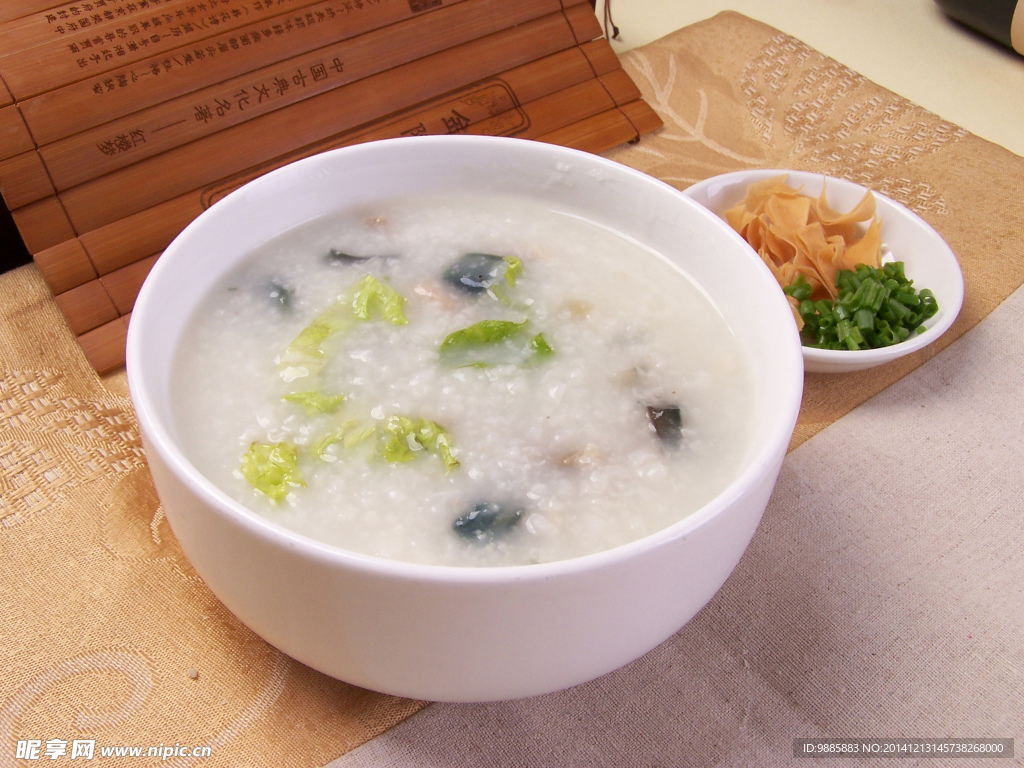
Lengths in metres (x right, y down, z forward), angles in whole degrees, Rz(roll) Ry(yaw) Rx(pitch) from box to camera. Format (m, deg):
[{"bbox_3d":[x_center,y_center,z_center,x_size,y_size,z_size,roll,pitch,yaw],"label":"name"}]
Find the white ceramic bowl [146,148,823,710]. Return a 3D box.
[{"bbox_3d":[-0.012,0.007,0.291,0.158,0.066,0.158,2,44,-2],"label":"white ceramic bowl"}]

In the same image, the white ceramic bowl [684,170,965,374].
[{"bbox_3d":[0.094,-0.032,0.369,0.099,0.024,0.099,4,44,0],"label":"white ceramic bowl"}]

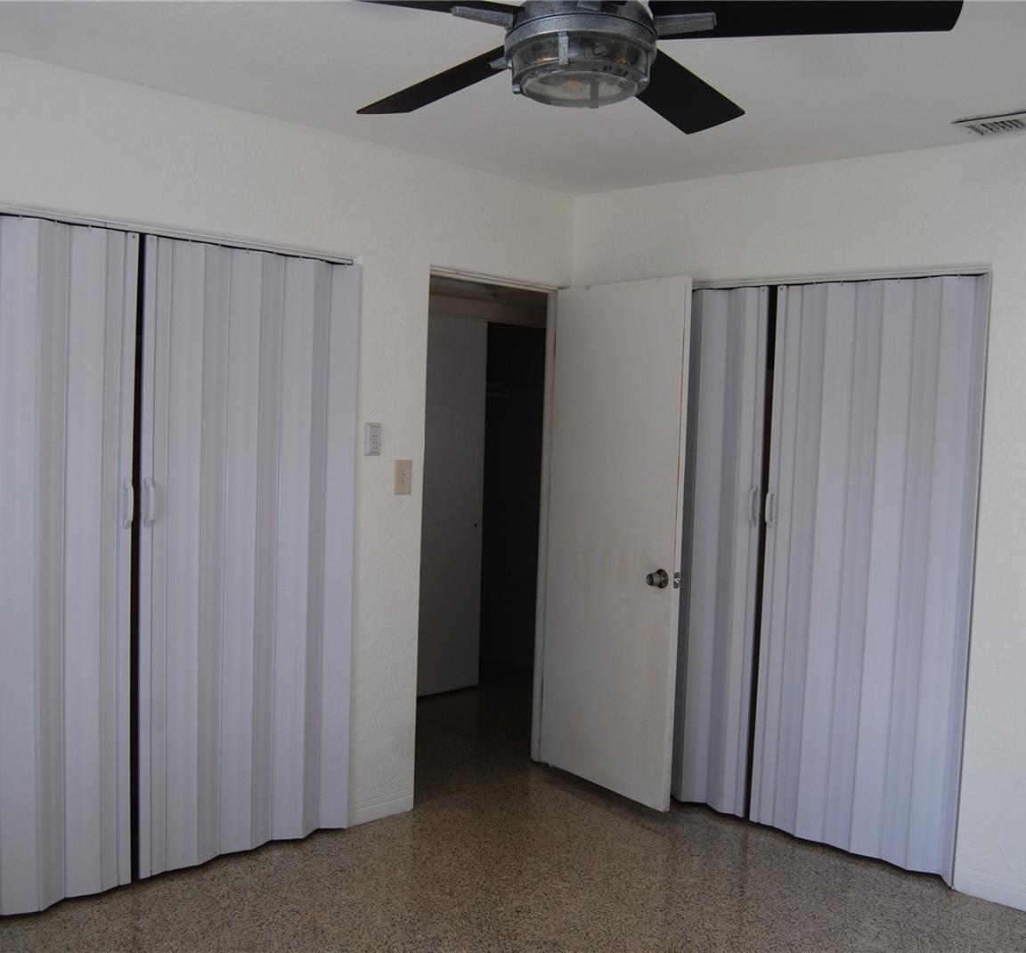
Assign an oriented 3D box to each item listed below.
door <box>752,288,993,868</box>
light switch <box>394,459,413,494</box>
[{"bbox_3d":[1.214,0.326,3.703,0.745,1.980,0.085,5,5,43],"label":"door"},{"bbox_3d":[-0.399,0.004,3.890,0.018,0.125,0.083,5,5,43],"label":"light switch"}]

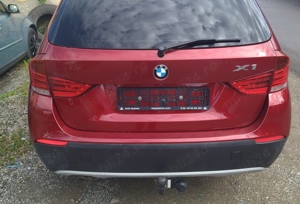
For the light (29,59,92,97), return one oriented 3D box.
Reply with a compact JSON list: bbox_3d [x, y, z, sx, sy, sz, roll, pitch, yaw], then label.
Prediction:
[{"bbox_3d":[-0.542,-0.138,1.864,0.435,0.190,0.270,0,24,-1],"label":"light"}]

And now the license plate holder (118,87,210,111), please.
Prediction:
[{"bbox_3d":[0.079,-0.019,1.780,0.530,0.135,0.030,0,16,-1],"label":"license plate holder"}]

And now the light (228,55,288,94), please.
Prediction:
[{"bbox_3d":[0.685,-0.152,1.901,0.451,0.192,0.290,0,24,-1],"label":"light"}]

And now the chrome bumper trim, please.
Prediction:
[{"bbox_3d":[0.073,0.426,1.947,1.346,0.055,0.120,0,24,-1],"label":"chrome bumper trim"}]

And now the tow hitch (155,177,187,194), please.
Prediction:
[{"bbox_3d":[0.123,0.498,1.871,0.190,0.100,0.140,0,24,-1],"label":"tow hitch"}]

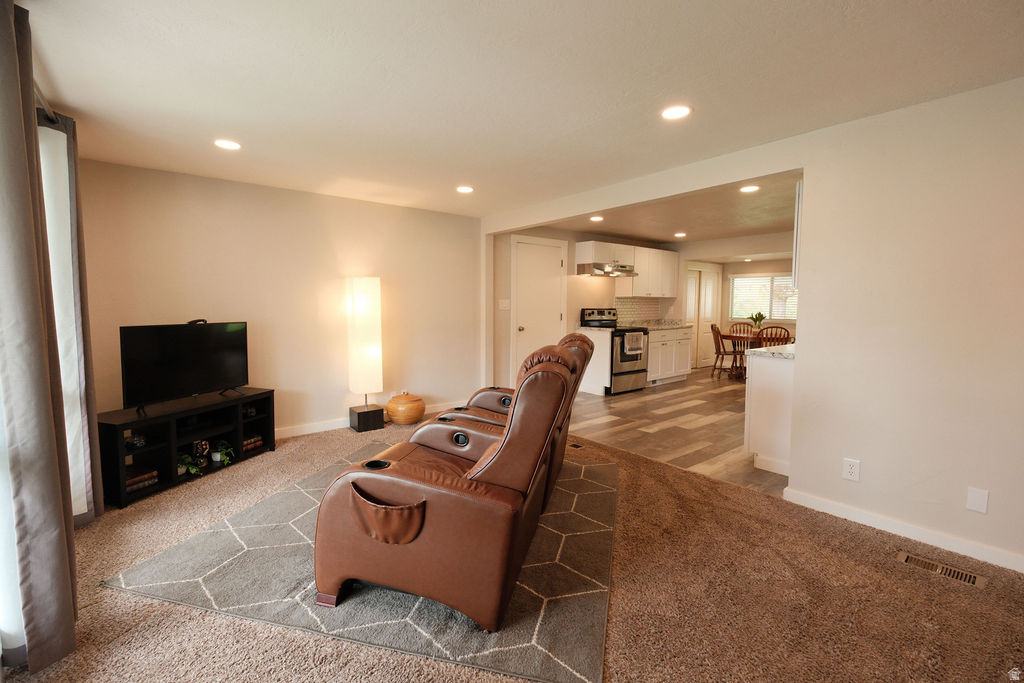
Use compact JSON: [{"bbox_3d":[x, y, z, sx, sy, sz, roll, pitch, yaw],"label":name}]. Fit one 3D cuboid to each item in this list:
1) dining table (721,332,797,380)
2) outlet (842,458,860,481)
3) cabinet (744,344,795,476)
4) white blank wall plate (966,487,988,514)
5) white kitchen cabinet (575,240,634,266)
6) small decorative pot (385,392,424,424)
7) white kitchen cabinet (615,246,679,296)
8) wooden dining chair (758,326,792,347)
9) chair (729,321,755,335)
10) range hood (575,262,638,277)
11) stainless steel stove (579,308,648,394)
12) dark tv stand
[{"bbox_3d":[3.955,0.292,6.846,1.000,0.760,1.130,-4,6,-38],"label":"dining table"},{"bbox_3d":[1.984,0.753,2.495,0.012,0.118,0.072,-4,6,-38],"label":"outlet"},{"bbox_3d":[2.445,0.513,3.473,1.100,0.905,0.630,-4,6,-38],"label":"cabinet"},{"bbox_3d":[2.278,0.778,2.089,0.008,0.116,0.070,-5,7,-40],"label":"white blank wall plate"},{"bbox_3d":[1.416,-1.289,6.386,0.930,0.295,0.335,-4,6,-38],"label":"white kitchen cabinet"},{"bbox_3d":[-1.158,0.733,4.640,0.400,0.315,0.400,0,5,0],"label":"small decorative pot"},{"bbox_3d":[2.257,-1.109,7.062,1.240,0.760,0.335,-4,6,-38],"label":"white kitchen cabinet"},{"bbox_3d":[4.060,0.211,6.820,0.460,0.920,0.530,0,5,7],"label":"wooden dining chair"},{"bbox_3d":[4.220,0.131,7.680,0.460,0.920,0.530,0,5,7],"label":"chair"},{"bbox_3d":[1.395,-1.036,6.190,0.880,0.155,0.470,-5,7,-40],"label":"range hood"},{"bbox_3d":[1.502,0.135,6.261,0.770,1.190,0.660,-5,7,-40],"label":"stainless steel stove"},{"bbox_3d":[-2.372,0.711,3.162,0.395,0.525,1.100,2,5,20],"label":"dark tv stand"}]

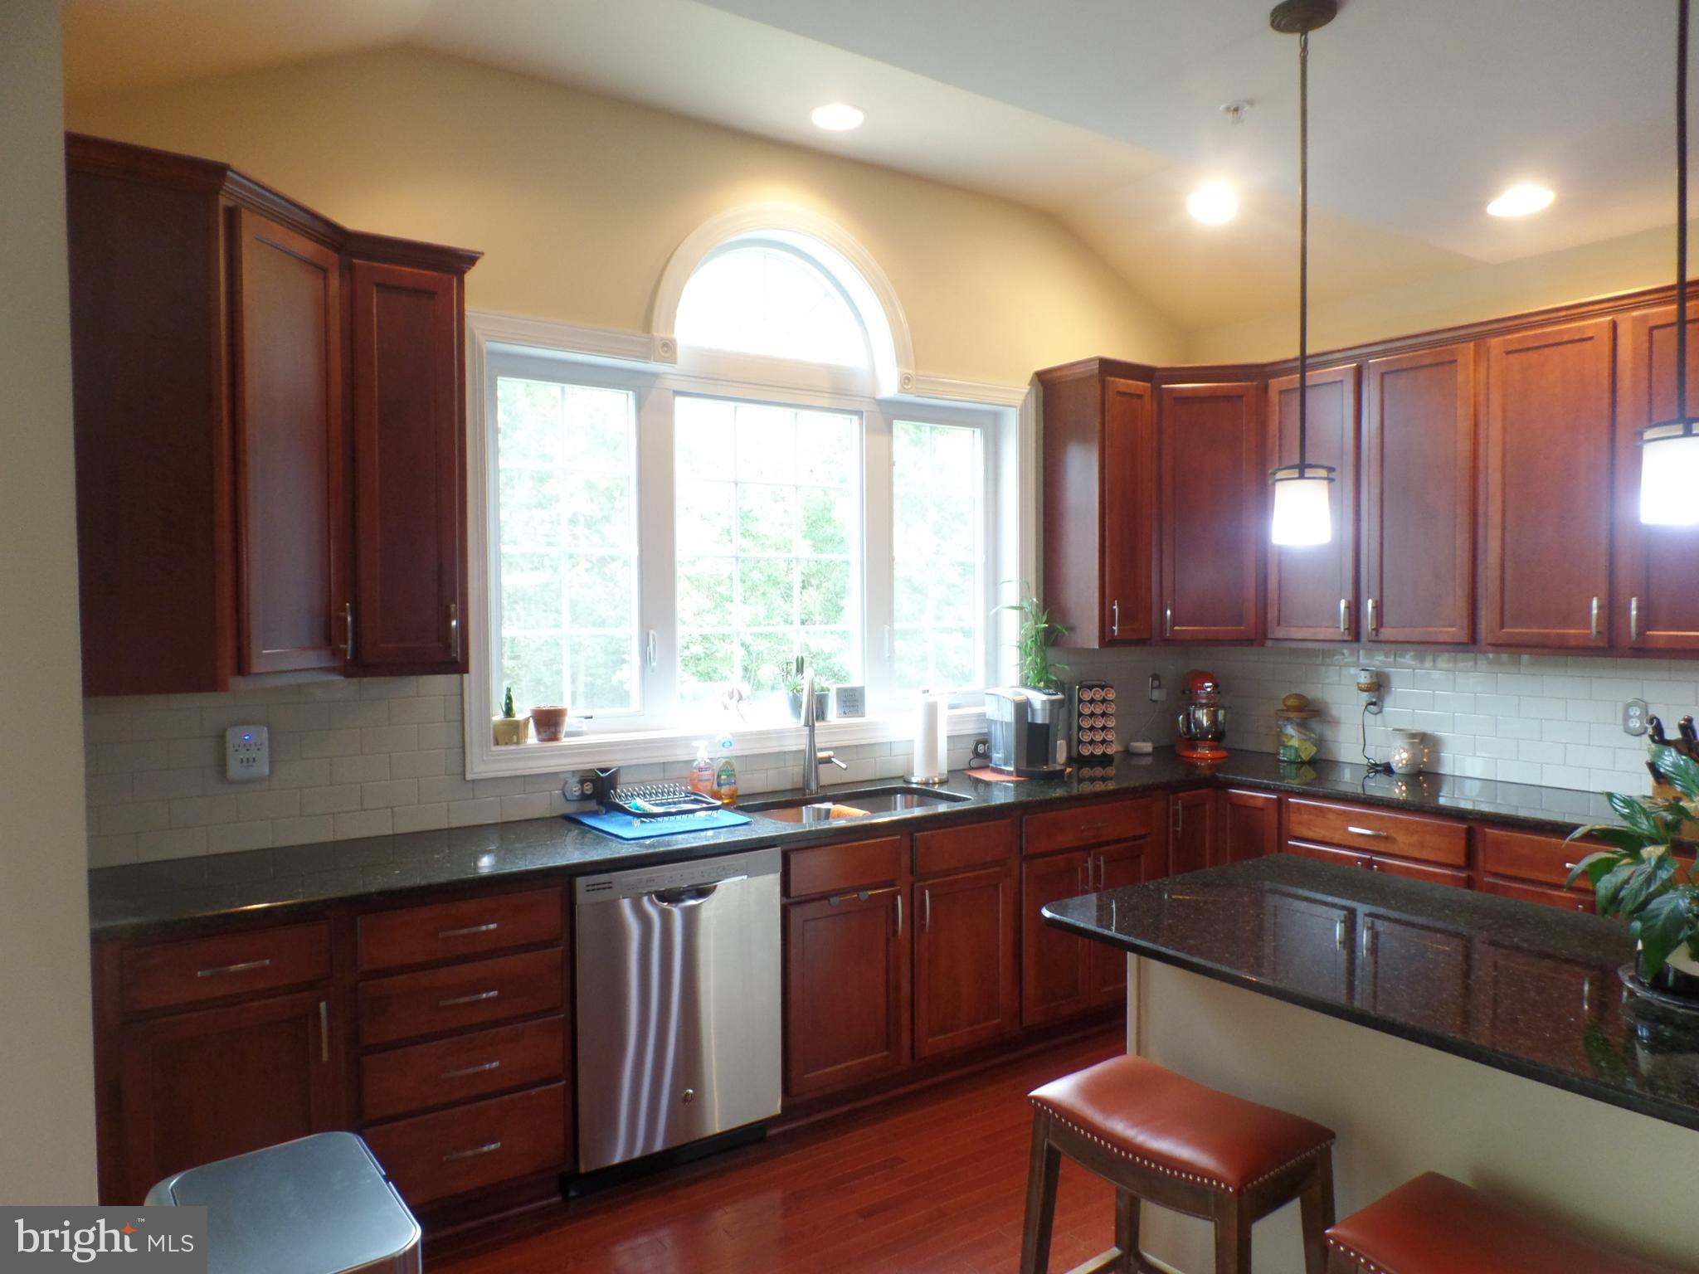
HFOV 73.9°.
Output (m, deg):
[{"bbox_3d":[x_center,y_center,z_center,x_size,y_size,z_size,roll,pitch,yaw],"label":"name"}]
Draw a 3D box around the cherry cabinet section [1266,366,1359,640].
[{"bbox_3d":[1.898,-0.500,4.418,0.310,1.035,0.399,-1,2,-34],"label":"cherry cabinet section"}]

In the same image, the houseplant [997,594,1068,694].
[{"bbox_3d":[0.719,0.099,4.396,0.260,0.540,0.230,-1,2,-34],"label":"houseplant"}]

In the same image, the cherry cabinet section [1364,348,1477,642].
[{"bbox_3d":[2.135,-0.492,4.061,0.310,1.035,0.396,-1,2,-34],"label":"cherry cabinet section"}]

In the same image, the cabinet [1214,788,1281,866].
[{"bbox_3d":[1.637,0.926,4.279,0.420,0.720,0.300,-1,2,-34],"label":"cabinet"}]

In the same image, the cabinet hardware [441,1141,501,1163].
[{"bbox_3d":[-0.916,1.240,2.730,0.142,0.014,0.032,-1,2,-34],"label":"cabinet hardware"}]

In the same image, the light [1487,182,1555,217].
[{"bbox_3d":[1.997,-1.303,3.356,0.190,0.025,0.190,-1,2,-35],"label":"light"}]

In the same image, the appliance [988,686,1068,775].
[{"bbox_3d":[0.674,0.354,4.294,0.220,0.327,0.300,-1,2,-35],"label":"appliance"}]

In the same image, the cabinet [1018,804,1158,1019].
[{"bbox_3d":[0.673,0.939,4.163,0.692,0.750,0.602,-1,2,-35],"label":"cabinet"}]

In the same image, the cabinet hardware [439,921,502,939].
[{"bbox_3d":[-0.903,0.693,2.675,0.139,0.013,0.034,-1,2,-35],"label":"cabinet hardware"}]

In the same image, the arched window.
[{"bbox_3d":[-0.263,-1.202,4.007,0.830,0.410,0.070,-1,2,-34],"label":"arched window"}]

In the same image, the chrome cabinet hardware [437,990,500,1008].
[{"bbox_3d":[-0.904,0.856,2.678,0.139,0.013,0.034,-1,2,-35],"label":"chrome cabinet hardware"}]

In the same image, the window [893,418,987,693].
[{"bbox_3d":[0.359,-0.304,4.446,0.490,1.080,0.070,-1,2,-34],"label":"window"}]

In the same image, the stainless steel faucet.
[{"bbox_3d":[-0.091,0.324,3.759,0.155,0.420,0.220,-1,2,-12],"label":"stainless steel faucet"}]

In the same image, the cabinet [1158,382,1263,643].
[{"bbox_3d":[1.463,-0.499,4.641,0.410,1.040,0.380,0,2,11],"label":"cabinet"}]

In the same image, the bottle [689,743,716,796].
[{"bbox_3d":[-0.477,0.436,3.637,0.076,0.198,0.052,-1,2,-16],"label":"bottle"}]

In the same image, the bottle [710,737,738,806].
[{"bbox_3d":[-0.399,0.428,3.667,0.075,0.232,0.055,-1,2,-14],"label":"bottle"}]

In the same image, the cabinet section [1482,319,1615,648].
[{"bbox_3d":[2.368,-0.485,3.710,0.310,1.035,0.392,-1,2,-34],"label":"cabinet section"}]

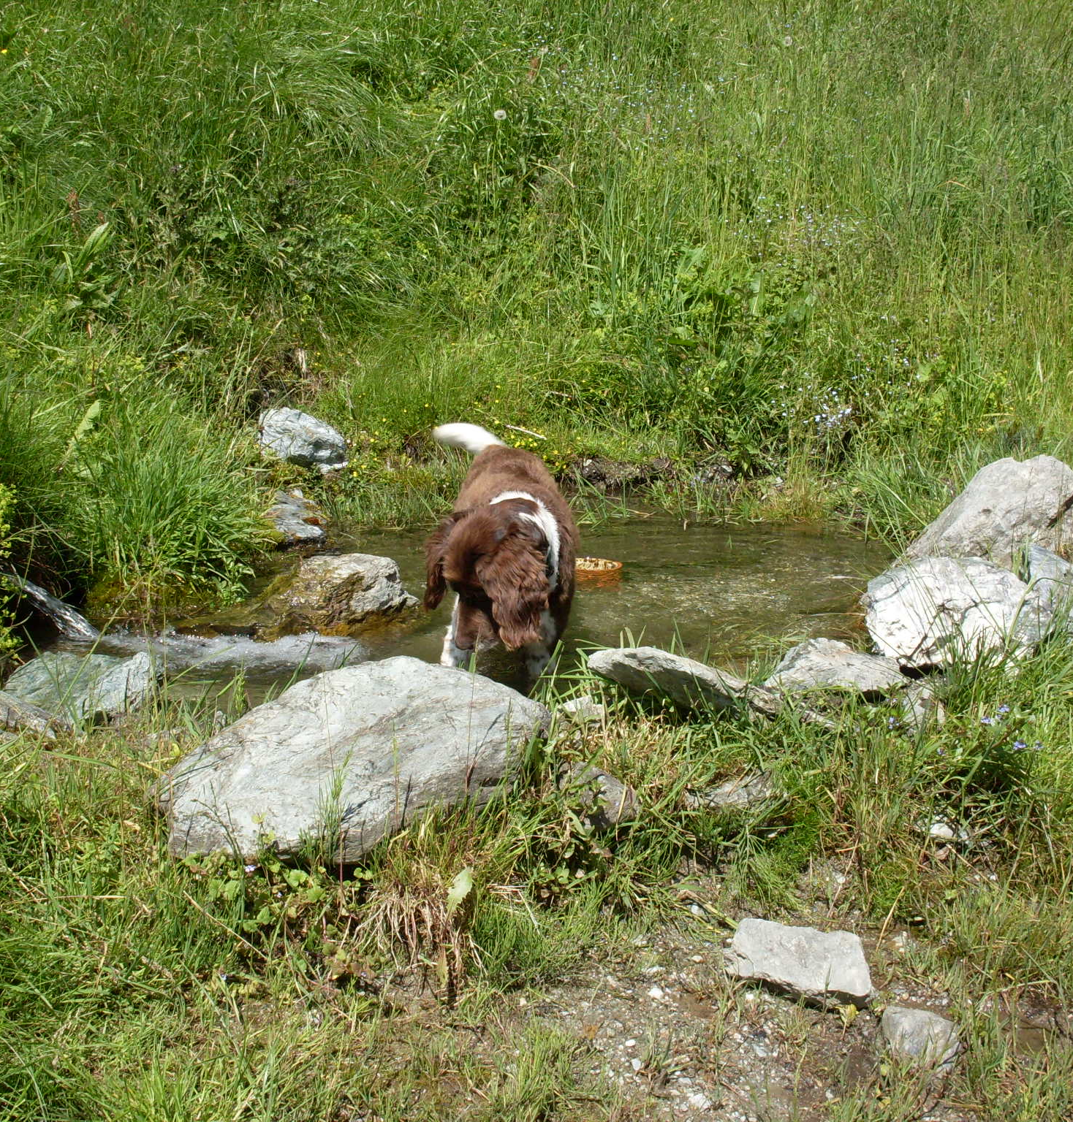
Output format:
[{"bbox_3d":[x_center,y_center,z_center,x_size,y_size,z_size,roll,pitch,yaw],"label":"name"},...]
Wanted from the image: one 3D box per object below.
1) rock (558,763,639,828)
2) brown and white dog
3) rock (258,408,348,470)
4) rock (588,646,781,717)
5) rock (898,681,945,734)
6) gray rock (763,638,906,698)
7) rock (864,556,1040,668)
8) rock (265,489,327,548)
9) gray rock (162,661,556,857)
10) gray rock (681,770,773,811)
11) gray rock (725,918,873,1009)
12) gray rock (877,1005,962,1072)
[{"bbox_3d":[0.104,0.402,2.800,0.140,0.085,0.110,0,15,0],"label":"rock"},{"bbox_3d":[-0.076,0.039,3.500,0.310,0.530,0.880,0,15,0],"label":"brown and white dog"},{"bbox_3d":[-0.689,-0.361,4.850,0.270,0.160,0.200,0,15,0],"label":"rock"},{"bbox_3d":[0.293,0.242,3.250,0.380,0.130,0.190,0,15,0],"label":"rock"},{"bbox_3d":[0.771,0.295,3.300,0.090,0.090,0.080,0,17,0],"label":"rock"},{"bbox_3d":[0.618,0.224,3.400,0.280,0.100,0.160,2,17,8],"label":"gray rock"},{"bbox_3d":[0.891,0.113,3.500,0.390,0.210,0.270,0,15,0],"label":"rock"},{"bbox_3d":[-0.658,-0.120,4.500,0.170,0.130,0.140,0,17,0],"label":"rock"},{"bbox_3d":[-0.330,0.355,2.980,0.630,0.220,0.400,-5,18,-17],"label":"gray rock"},{"bbox_3d":[0.347,0.415,2.950,0.165,0.070,0.110,-2,17,-8],"label":"gray rock"},{"bbox_3d":[0.415,0.637,2.600,0.215,0.075,0.150,4,18,14],"label":"gray rock"},{"bbox_3d":[0.540,0.675,2.310,0.115,0.065,0.090,0,15,0],"label":"gray rock"}]

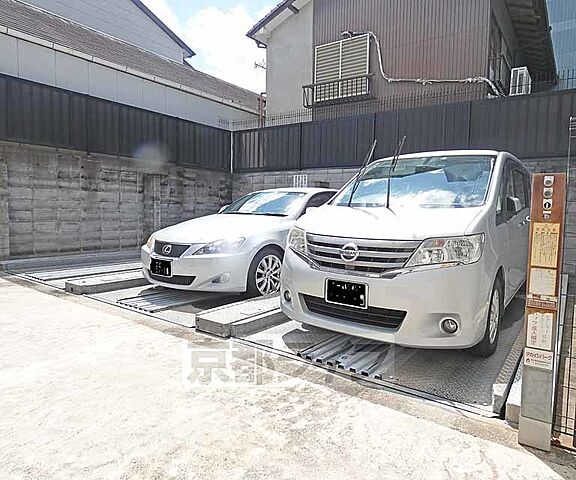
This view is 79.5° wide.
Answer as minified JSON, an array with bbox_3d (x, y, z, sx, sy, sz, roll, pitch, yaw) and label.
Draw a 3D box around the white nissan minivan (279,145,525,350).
[{"bbox_3d":[1.830,-0.127,4.240,1.710,1.865,4.690,3,5,37],"label":"white nissan minivan"}]

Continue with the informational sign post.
[{"bbox_3d":[1.204,0.343,1.642,0.140,1.290,0.090,3,5,32],"label":"informational sign post"}]

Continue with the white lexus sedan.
[{"bbox_3d":[-0.170,-0.090,5.860,1.800,1.430,4.575,3,5,33],"label":"white lexus sedan"}]

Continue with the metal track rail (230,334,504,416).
[{"bbox_3d":[0.343,0.893,2.443,1.977,0.050,0.110,3,5,37],"label":"metal track rail"}]

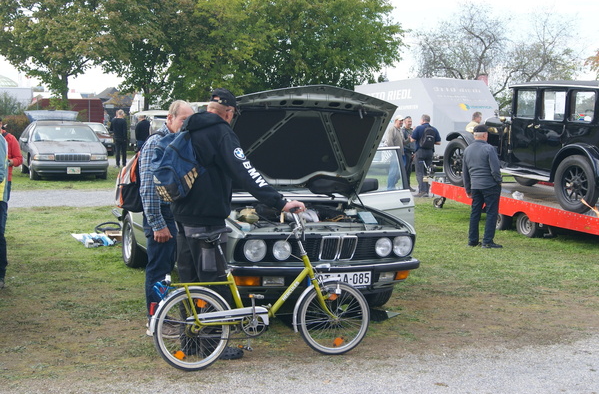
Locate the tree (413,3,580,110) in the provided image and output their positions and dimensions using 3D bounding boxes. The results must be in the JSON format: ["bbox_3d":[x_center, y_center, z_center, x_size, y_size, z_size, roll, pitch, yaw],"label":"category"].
[{"bbox_3d":[9.204,-5.583,35.000,7.800,7.000,7.000,1,5,0],"label":"tree"}]

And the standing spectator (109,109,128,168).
[{"bbox_3d":[-5.518,-1.782,22.900,0.520,1.750,0.360,1,5,-6],"label":"standing spectator"}]

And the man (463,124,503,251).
[{"bbox_3d":[2.590,-0.134,10.600,0.550,1.730,0.360,3,6,18],"label":"man"}]

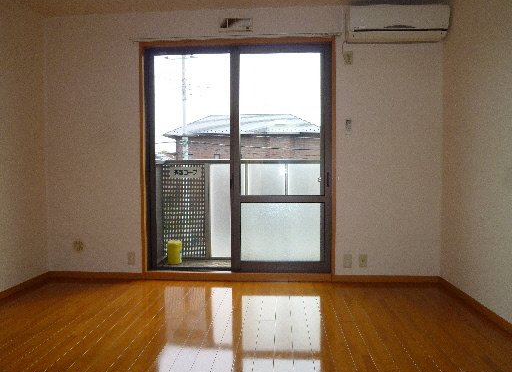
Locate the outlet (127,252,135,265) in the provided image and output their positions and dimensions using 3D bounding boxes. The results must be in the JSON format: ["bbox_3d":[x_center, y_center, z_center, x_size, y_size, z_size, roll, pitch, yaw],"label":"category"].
[{"bbox_3d":[-1.141,0.669,3.382,0.071,0.115,0.015,0,2,4],"label":"outlet"}]

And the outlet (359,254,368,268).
[{"bbox_3d":[0.942,0.661,3.235,0.070,0.119,0.015,0,2,4],"label":"outlet"}]

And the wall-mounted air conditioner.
[{"bbox_3d":[1.159,-1.329,3.057,0.784,0.274,0.200,0,2,4],"label":"wall-mounted air conditioner"}]

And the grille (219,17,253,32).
[{"bbox_3d":[-0.174,-1.409,3.233,0.299,0.138,0.030,0,2,4],"label":"grille"}]

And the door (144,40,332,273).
[{"bbox_3d":[-0.151,-0.252,3.318,1.677,2.053,0.100,0,2,4],"label":"door"}]

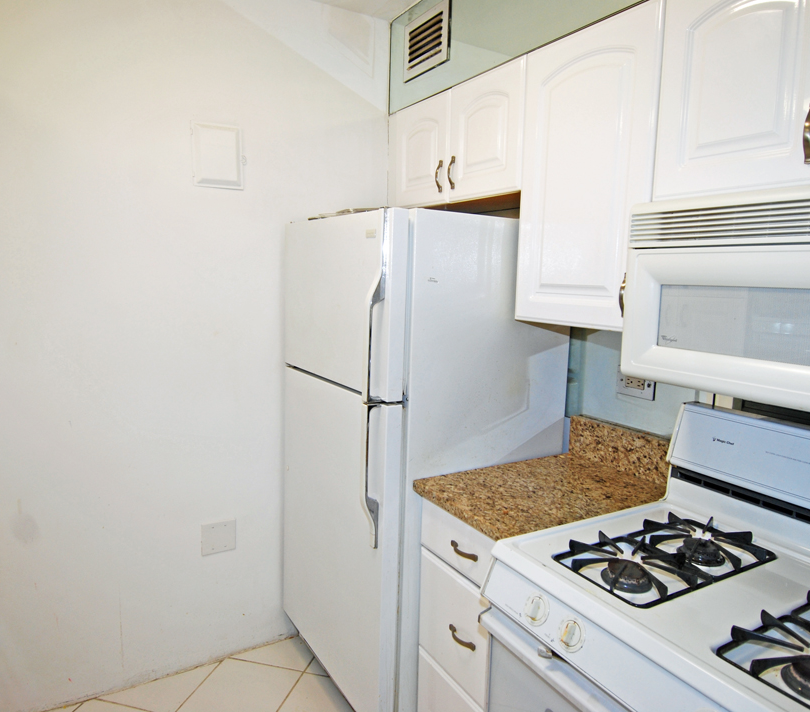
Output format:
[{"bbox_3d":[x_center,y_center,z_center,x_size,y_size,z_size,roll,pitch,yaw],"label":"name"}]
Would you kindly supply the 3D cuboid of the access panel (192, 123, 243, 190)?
[{"bbox_3d":[-0.654,-0.705,1.979,0.172,0.216,0.020,-3,9,-31],"label":"access panel"}]

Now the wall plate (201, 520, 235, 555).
[{"bbox_3d":[-0.712,0.701,2.160,0.125,0.122,0.008,-3,9,-31],"label":"wall plate"}]

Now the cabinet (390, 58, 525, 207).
[{"bbox_3d":[0.279,-0.750,2.084,0.320,0.395,0.802,-3,9,-31],"label":"cabinet"}]

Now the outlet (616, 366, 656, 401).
[{"bbox_3d":[0.718,0.084,1.733,0.012,0.087,0.131,-3,9,-31],"label":"outlet"}]

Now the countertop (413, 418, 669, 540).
[{"bbox_3d":[0.427,0.322,1.600,0.672,0.156,0.435,-3,9,-31],"label":"countertop"}]

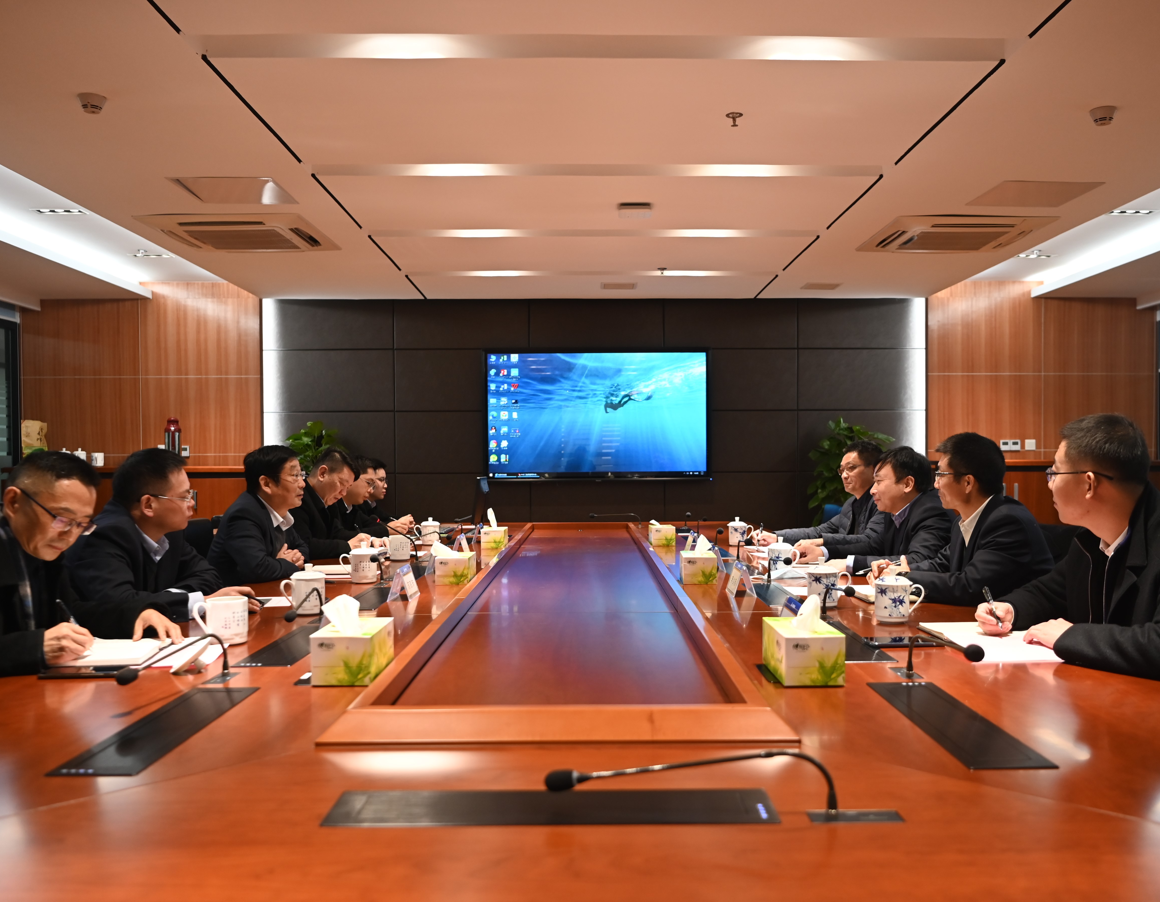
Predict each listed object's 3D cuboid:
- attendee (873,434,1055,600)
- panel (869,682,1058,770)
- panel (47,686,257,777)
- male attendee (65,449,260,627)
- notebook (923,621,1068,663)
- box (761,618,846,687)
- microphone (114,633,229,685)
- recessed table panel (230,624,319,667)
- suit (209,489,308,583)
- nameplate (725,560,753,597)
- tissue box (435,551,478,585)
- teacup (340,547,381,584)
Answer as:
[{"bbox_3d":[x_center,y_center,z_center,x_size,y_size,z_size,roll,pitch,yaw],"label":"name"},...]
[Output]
[{"bbox_3d":[1.190,0.573,2.861,0.630,1.280,0.540,0,-1,15],"label":"attendee"},{"bbox_3d":[0.611,0.451,1.495,0.123,0.016,0.487,0,-1,2],"label":"panel"},{"bbox_3d":[-0.654,0.443,1.448,0.115,0.012,0.475,0,-1,0],"label":"panel"},{"bbox_3d":[-1.250,0.601,2.510,0.660,1.221,0.550,0,-1,3],"label":"male attendee"},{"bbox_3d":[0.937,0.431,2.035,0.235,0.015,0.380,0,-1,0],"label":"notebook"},{"bbox_3d":[0.436,0.391,1.769,0.110,0.090,0.207,0,-1,0],"label":"box"},{"bbox_3d":[-0.731,0.395,1.639,0.040,0.097,0.280,0,-1,16],"label":"microphone"},{"bbox_3d":[-0.665,0.463,2.128,0.123,0.016,0.487,0,-1,0],"label":"recessed table panel"},{"bbox_3d":[-1.235,0.459,3.372,0.490,0.660,0.530,0,-1,10],"label":"suit"},{"bbox_3d":[0.509,0.406,2.860,0.070,0.092,0.165,0,-1,0],"label":"nameplate"},{"bbox_3d":[-0.446,0.423,3.267,0.115,0.093,0.220,0,-1,0],"label":"tissue box"},{"bbox_3d":[-0.778,0.396,3.171,0.128,0.129,0.090,0,-1,0],"label":"teacup"}]

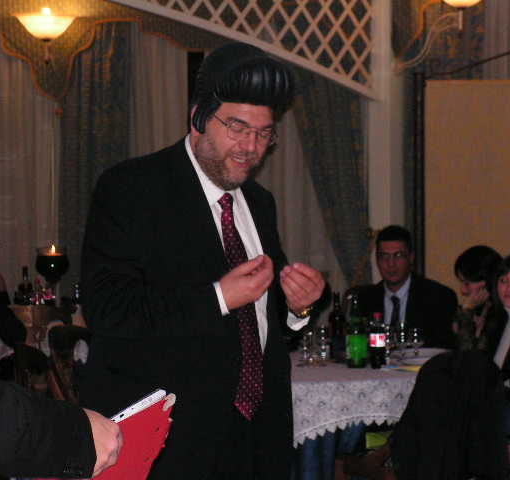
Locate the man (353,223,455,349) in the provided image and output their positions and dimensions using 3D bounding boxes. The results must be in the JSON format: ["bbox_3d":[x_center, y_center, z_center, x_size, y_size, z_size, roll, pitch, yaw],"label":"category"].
[{"bbox_3d":[0.631,0.594,8.801,0.540,1.300,0.820,0,2,9],"label":"man"}]

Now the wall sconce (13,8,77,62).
[{"bbox_3d":[-1.065,-1.045,10.150,0.300,0.280,0.380,0,2,0],"label":"wall sconce"}]

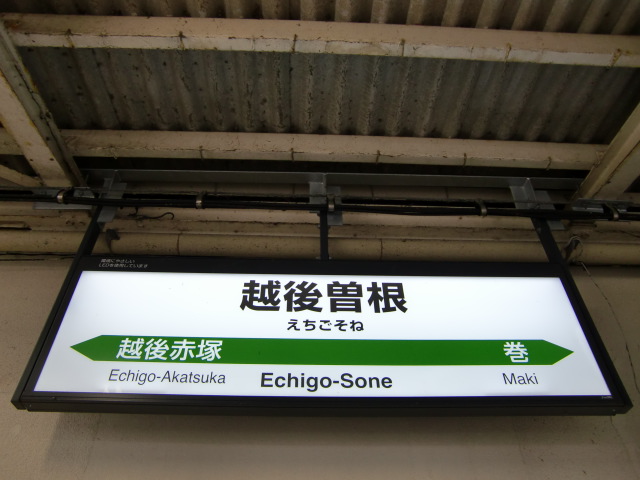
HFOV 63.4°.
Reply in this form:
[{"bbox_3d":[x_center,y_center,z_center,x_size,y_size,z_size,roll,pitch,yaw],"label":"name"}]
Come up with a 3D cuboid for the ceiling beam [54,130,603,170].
[{"bbox_3d":[0.071,-0.413,2.368,2.520,0.114,0.058,1,-34,-2],"label":"ceiling beam"}]

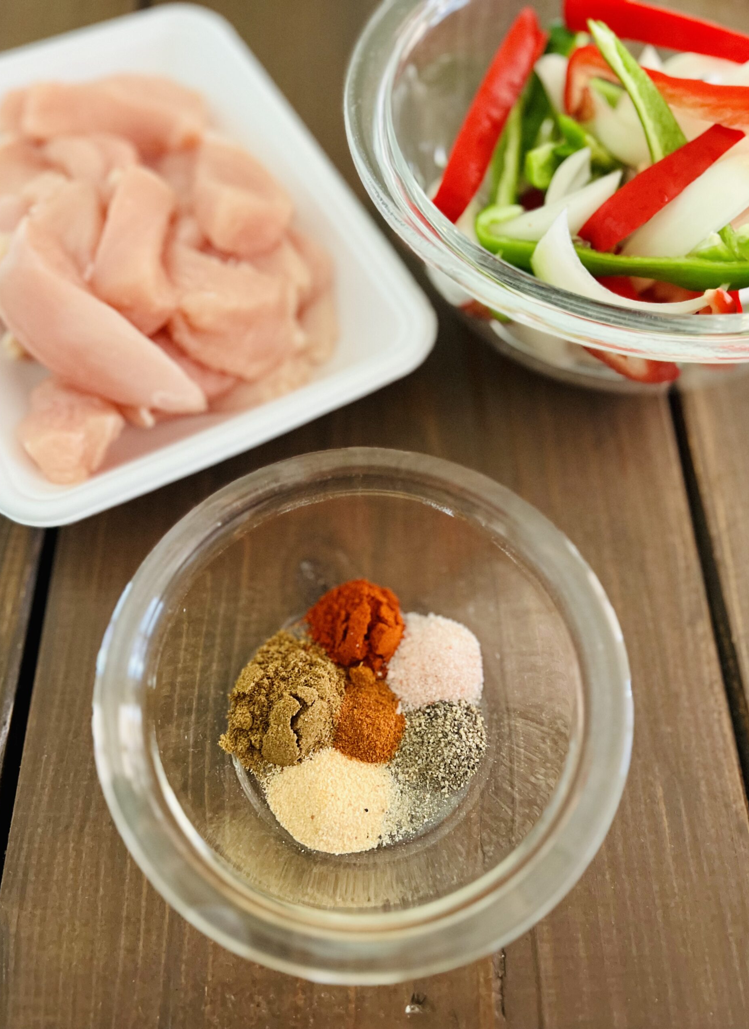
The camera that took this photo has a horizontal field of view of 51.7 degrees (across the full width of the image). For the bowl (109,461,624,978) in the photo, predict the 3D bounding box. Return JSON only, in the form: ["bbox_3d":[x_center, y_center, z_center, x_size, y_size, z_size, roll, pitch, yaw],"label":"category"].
[{"bbox_3d":[-0.002,0.049,0.201,0.120,0.057,0.120,0,64,1],"label":"bowl"}]

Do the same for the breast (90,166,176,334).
[{"bbox_3d":[-0.081,-0.089,0.259,0.026,0.020,0.060,-1,64,1],"label":"breast"}]

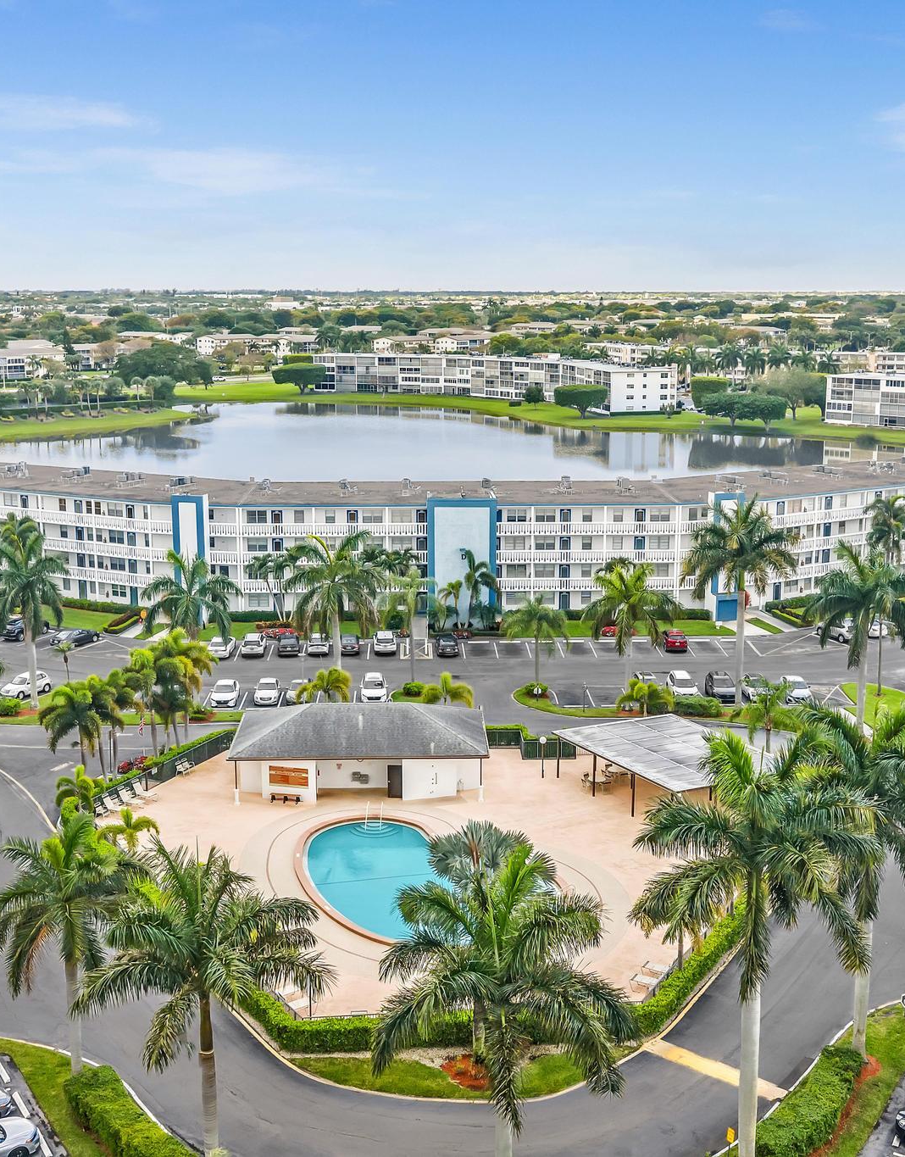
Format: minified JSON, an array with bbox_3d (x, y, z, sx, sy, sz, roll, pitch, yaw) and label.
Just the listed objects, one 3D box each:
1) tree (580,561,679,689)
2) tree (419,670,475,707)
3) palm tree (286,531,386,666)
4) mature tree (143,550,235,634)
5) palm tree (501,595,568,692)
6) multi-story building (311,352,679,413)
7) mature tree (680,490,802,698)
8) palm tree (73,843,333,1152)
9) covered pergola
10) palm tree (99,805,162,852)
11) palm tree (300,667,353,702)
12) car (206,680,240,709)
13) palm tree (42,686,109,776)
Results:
[{"bbox_3d":[13.361,4.345,101.137,7.300,11.700,7.300,0,12,0],"label":"tree"},{"bbox_3d":[-0.344,9.020,94.467,3.800,5.300,3.700,0,12,0],"label":"tree"},{"bbox_3d":[-8.329,3.203,98.212,7.340,13.510,7.340,0,12,0],"label":"palm tree"},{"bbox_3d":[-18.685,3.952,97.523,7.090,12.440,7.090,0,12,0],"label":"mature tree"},{"bbox_3d":[6.480,4.979,104.261,5.220,7.630,5.220,0,12,0],"label":"palm tree"},{"bbox_3d":[11.144,-56.881,383.920,125.000,11.000,35.000,12,17,43],"label":"multi-story building"},{"bbox_3d":[21.465,1.961,100.628,8.800,16.600,8.600,0,12,0],"label":"mature tree"},{"bbox_3d":[-8.122,14.870,44.920,8.470,12.950,8.470,0,12,0],"label":"palm tree"},{"bbox_3d":[13.601,11.880,83.333,9.140,2.950,12.130,-7,14,-28],"label":"covered pergola"},{"bbox_3d":[-17.207,13.941,72.195,3.300,3.550,3.300,-3,12,-14],"label":"palm tree"},{"bbox_3d":[-8.766,8.741,93.820,3.700,4.800,3.700,-1,12,-5],"label":"palm tree"},{"bbox_3d":[-17.540,8.815,104.352,1.790,1.520,4.480,0,12,-2],"label":"car"},{"bbox_3d":[-23.161,9.972,84.008,4.300,6.400,4.300,-3,12,-16],"label":"palm tree"}]

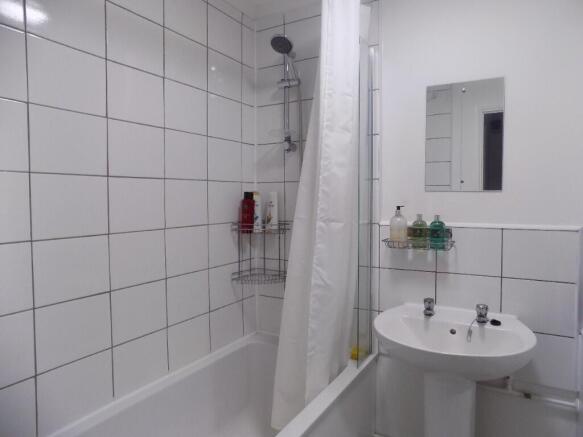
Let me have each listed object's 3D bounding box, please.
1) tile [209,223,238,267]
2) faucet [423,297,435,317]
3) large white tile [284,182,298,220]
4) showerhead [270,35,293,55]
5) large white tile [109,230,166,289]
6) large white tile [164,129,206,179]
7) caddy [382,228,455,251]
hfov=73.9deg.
[{"bbox_3d":[-0.320,0.126,1.893,0.010,0.198,0.248,2,3,30],"label":"tile"},{"bbox_3d":[0.558,0.359,1.578,0.045,0.073,0.085,2,3,30],"label":"faucet"},{"bbox_3d":[0.075,-0.079,1.944,0.244,0.197,0.010,1,3,30],"label":"large white tile"},{"bbox_3d":[-0.040,-0.794,1.760,0.110,0.045,0.110,1,-33,30],"label":"showerhead"},{"bbox_3d":[-0.578,0.151,1.470,0.010,0.200,0.250,1,3,30],"label":"large white tile"},{"bbox_3d":[-0.451,-0.268,1.672,0.010,0.200,0.250,1,3,30],"label":"large white tile"},{"bbox_3d":[0.531,0.085,1.622,0.272,0.069,0.105,2,3,30],"label":"caddy"}]

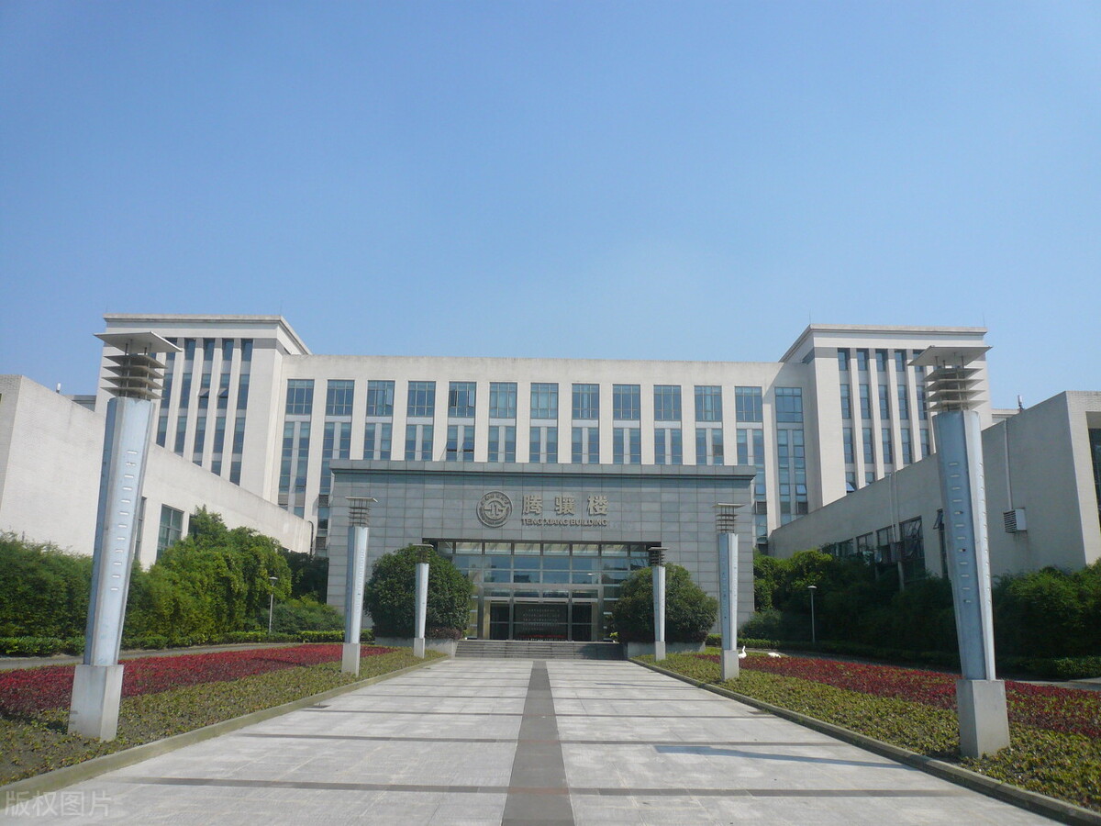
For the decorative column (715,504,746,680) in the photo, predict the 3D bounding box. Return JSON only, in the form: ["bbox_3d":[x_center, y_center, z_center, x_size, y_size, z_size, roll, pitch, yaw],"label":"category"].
[{"bbox_3d":[5.564,5.570,27.678,0.855,5.402,0.855,1,-14,0],"label":"decorative column"}]

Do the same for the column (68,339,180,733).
[{"bbox_3d":[-5.883,1.619,12.059,0.855,5.402,0.855,1,-14,0],"label":"column"}]

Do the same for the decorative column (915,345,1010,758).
[{"bbox_3d":[5.651,1.806,12.065,0.855,5.402,0.855,1,-14,0],"label":"decorative column"}]

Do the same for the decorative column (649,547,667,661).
[{"bbox_3d":[5.320,9.321,43.245,0.855,5.402,0.855,1,-14,0],"label":"decorative column"}]

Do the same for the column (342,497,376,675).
[{"bbox_3d":[-6.024,5.379,27.660,0.855,5.402,0.855,1,-14,0],"label":"column"}]

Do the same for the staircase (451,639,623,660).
[{"bbox_3d":[-0.498,12.884,48.337,9.000,0.860,1.800,1,-14,0],"label":"staircase"}]

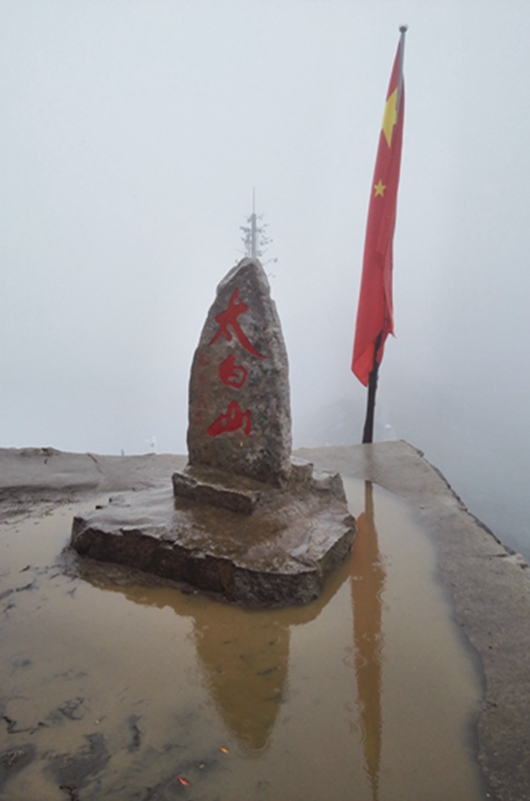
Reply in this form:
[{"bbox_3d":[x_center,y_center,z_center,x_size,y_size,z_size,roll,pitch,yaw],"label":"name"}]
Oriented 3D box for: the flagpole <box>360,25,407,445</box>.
[{"bbox_3d":[0.839,-1.025,4.735,0.085,2.901,0.085,2,18,0],"label":"flagpole"}]

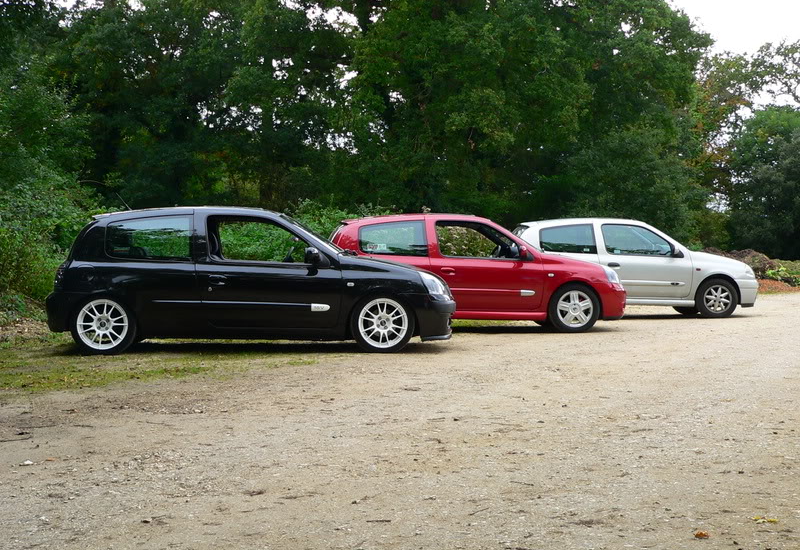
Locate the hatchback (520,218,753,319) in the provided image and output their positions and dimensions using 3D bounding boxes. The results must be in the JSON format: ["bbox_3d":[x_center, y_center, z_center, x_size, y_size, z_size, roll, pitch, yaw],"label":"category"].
[{"bbox_3d":[3.264,-0.106,17.144,3.795,1.415,1.660,0,1,0],"label":"hatchback"}]

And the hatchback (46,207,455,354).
[{"bbox_3d":[-1.339,0.021,11.303,3.825,1.365,1.660,0,1,-3],"label":"hatchback"}]

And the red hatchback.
[{"bbox_3d":[0.863,-0.037,14.281,3.825,1.400,1.660,0,1,0],"label":"red hatchback"}]

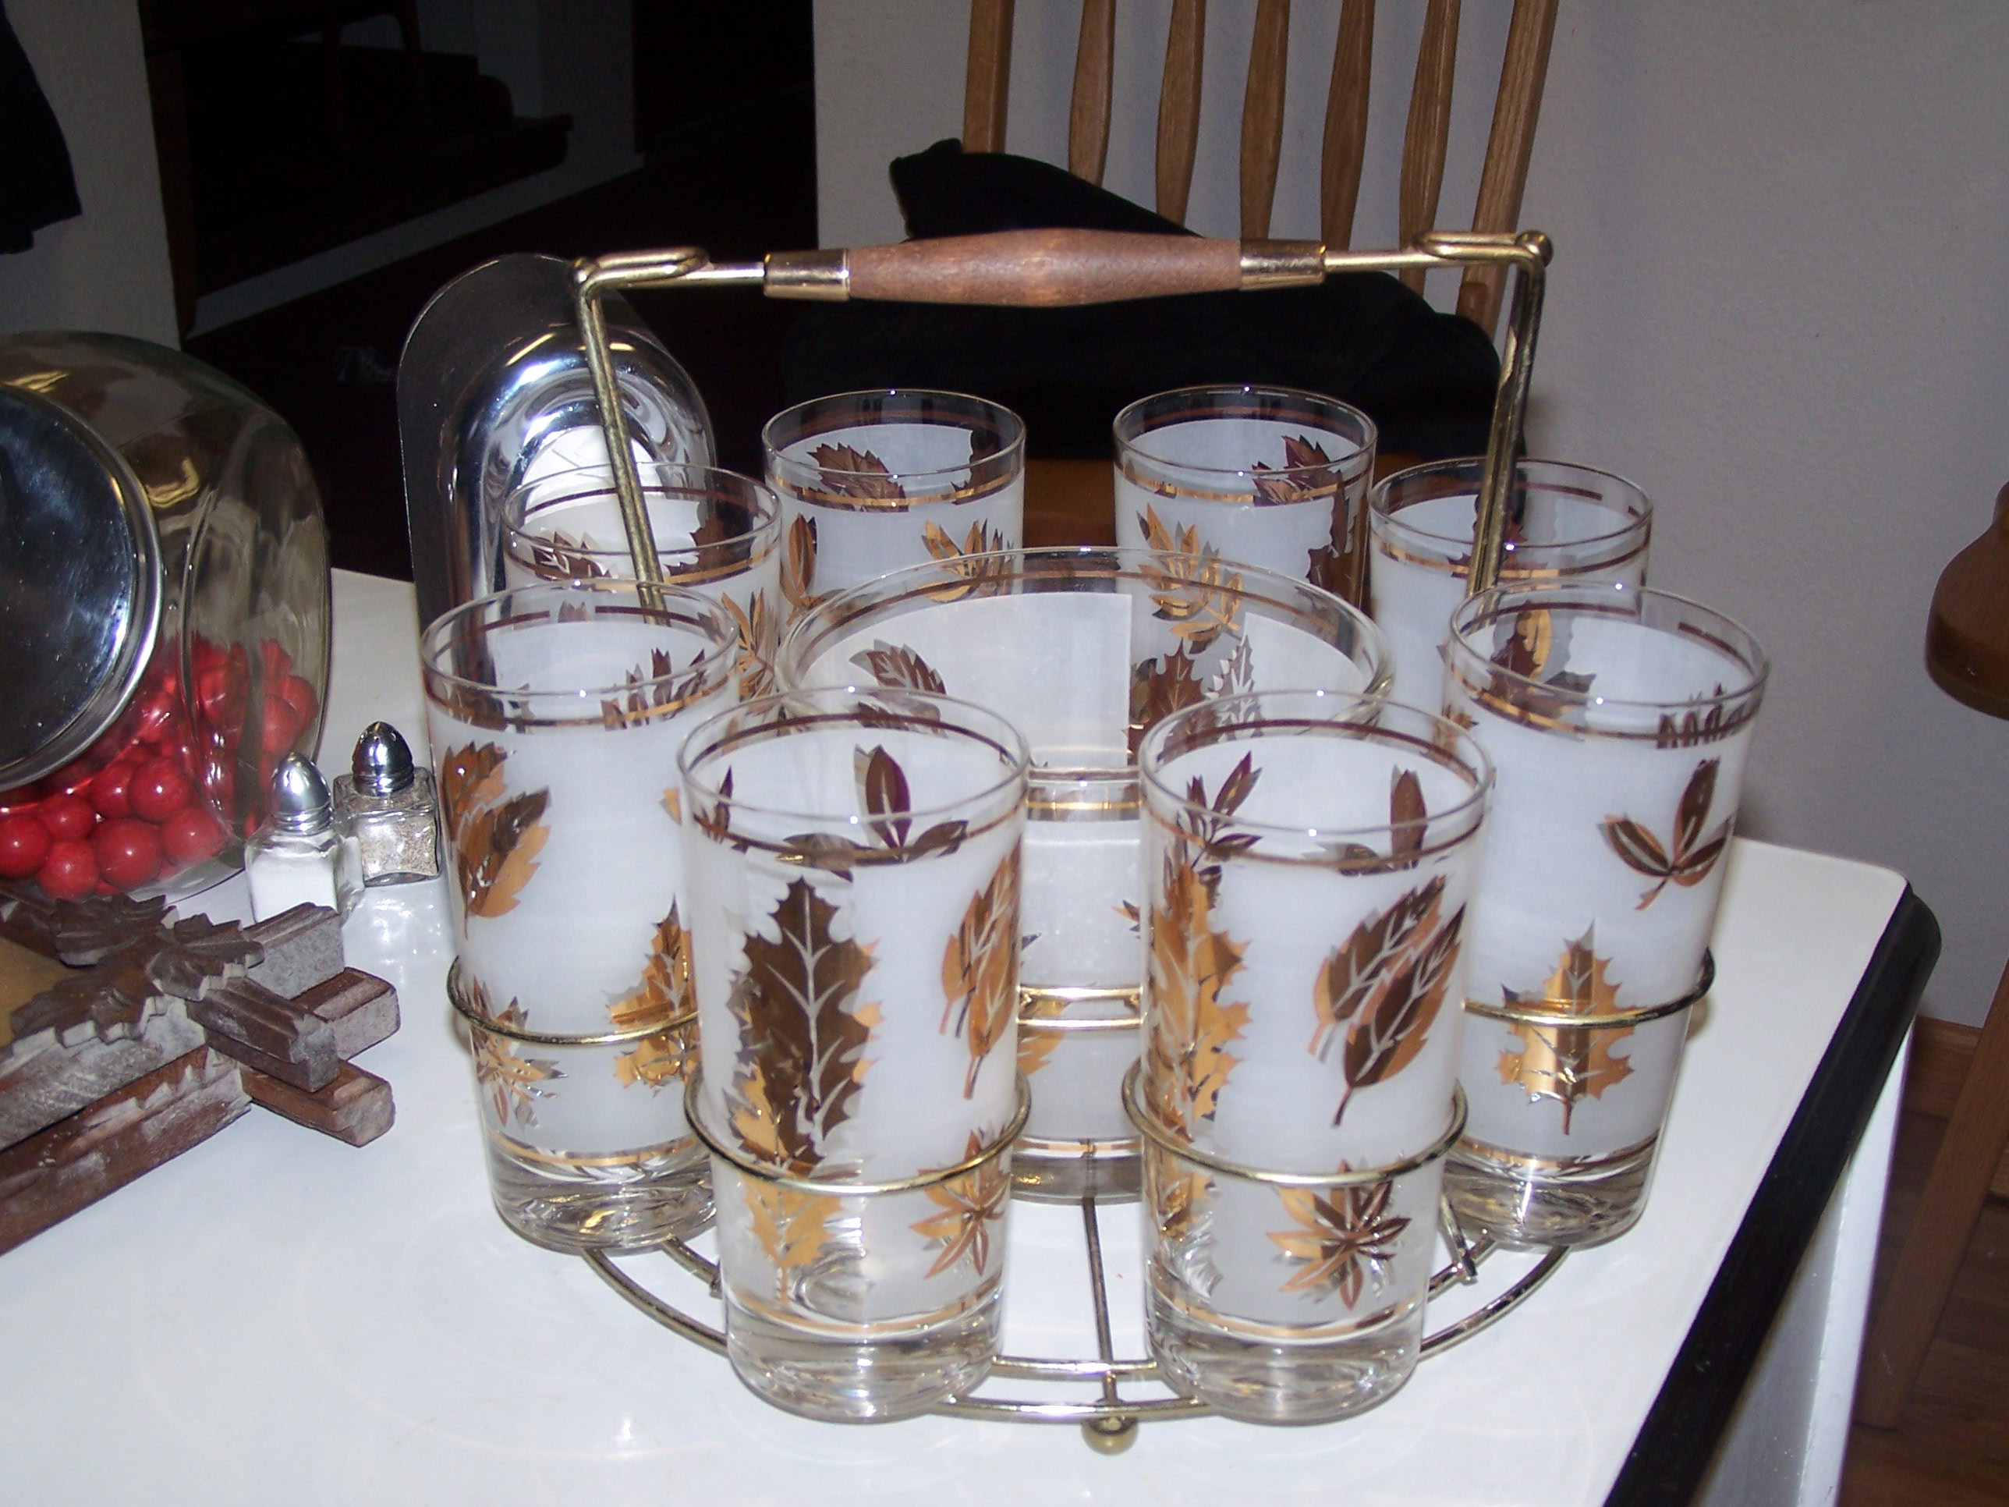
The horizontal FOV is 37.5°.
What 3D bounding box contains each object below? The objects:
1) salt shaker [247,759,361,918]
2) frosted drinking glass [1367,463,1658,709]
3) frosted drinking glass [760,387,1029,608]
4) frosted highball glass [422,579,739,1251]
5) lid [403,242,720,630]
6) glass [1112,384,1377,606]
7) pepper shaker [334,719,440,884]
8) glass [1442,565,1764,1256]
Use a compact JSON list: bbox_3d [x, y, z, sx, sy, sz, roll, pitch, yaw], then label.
[{"bbox_3d":[-0.204,0.022,0.863,0.028,0.048,0.028,1,24,0],"label":"salt shaker"},{"bbox_3d":[0.126,0.002,0.770,0.070,0.142,0.070,1,24,0],"label":"frosted drinking glass"},{"bbox_3d":[-0.030,-0.020,0.816,0.070,0.142,0.070,1,24,0],"label":"frosted drinking glass"},{"bbox_3d":[-0.094,0.039,0.682,0.070,0.142,0.070,1,24,0],"label":"frosted highball glass"},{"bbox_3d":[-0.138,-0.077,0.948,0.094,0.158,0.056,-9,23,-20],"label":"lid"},{"bbox_3d":[0.064,-0.022,0.821,0.070,0.142,0.070,1,24,0],"label":"glass"},{"bbox_3d":[-0.185,0.012,0.886,0.028,0.048,0.028,-7,25,-16],"label":"pepper shaker"},{"bbox_3d":[0.131,0.040,0.685,0.070,0.142,0.070,3,24,-1],"label":"glass"}]

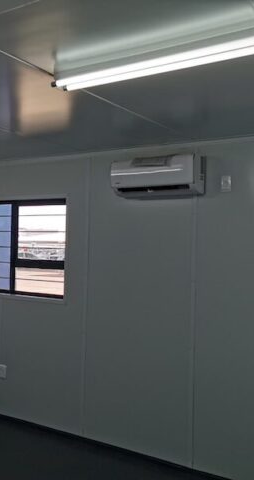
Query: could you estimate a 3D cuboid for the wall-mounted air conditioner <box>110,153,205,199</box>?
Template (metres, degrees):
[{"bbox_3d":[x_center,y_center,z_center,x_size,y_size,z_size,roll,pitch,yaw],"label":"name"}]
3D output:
[{"bbox_3d":[0.230,-0.472,3.792,0.700,0.285,0.205,1,-1,32],"label":"wall-mounted air conditioner"}]

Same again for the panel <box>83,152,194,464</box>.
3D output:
[{"bbox_3d":[0.086,0.488,4.013,1.020,2.380,0.050,1,-1,32],"label":"panel"}]

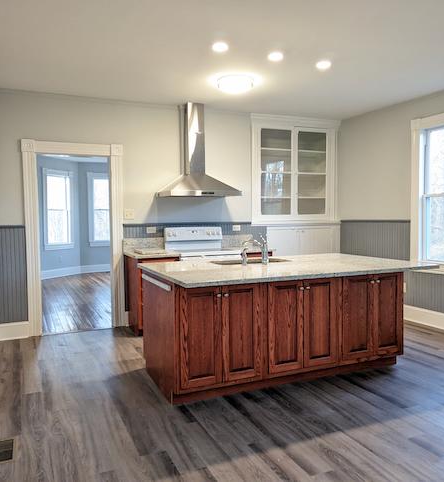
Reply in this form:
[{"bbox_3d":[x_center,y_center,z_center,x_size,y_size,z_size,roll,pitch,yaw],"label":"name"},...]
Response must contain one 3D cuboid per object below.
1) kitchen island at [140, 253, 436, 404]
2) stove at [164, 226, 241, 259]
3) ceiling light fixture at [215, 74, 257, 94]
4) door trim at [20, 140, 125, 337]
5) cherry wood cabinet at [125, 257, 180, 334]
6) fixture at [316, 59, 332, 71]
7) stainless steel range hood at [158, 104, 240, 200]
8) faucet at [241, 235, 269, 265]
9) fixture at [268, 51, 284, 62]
[{"bbox_3d":[0.530,0.657,3.802,2.201,0.914,1.279,-2,3,-24],"label":"kitchen island"},{"bbox_3d":[-0.247,0.438,5.462,0.763,1.200,0.668,-2,3,-24],"label":"stove"},{"bbox_3d":[0.147,-1.613,4.654,0.393,0.113,0.393,-2,3,-24],"label":"ceiling light fixture"},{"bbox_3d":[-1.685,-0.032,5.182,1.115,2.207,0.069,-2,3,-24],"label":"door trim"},{"bbox_3d":[-0.810,0.614,5.263,0.487,0.884,0.596,-2,3,-24],"label":"cherry wood cabinet"},{"bbox_3d":[0.965,-1.644,4.195,0.147,0.025,0.147,-2,3,-24],"label":"fixture"},{"bbox_3d":[-0.280,-1.118,5.462,0.900,1.154,0.550,-2,3,-24],"label":"stainless steel range hood"},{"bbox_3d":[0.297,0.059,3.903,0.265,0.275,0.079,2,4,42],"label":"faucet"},{"bbox_3d":[0.481,-1.625,3.955,0.147,0.025,0.147,-2,3,-24],"label":"fixture"}]

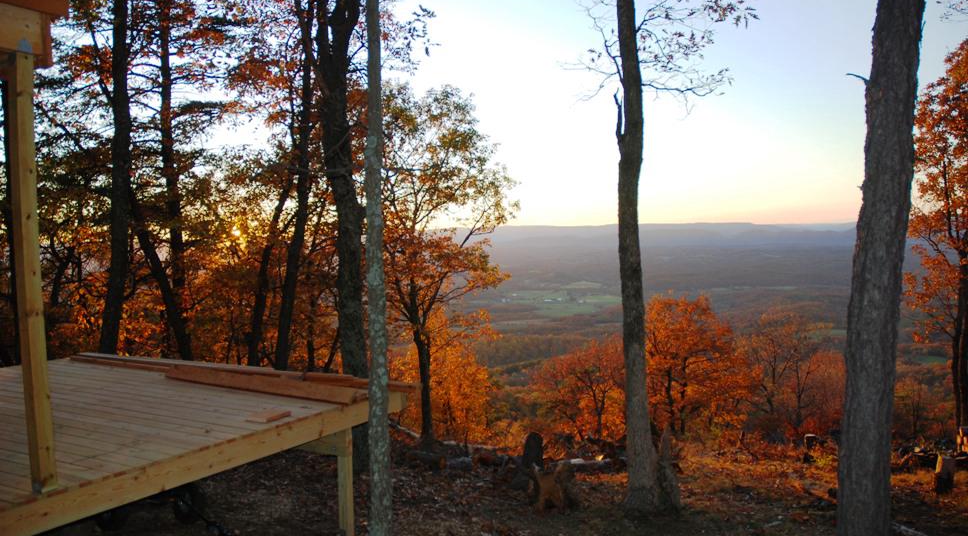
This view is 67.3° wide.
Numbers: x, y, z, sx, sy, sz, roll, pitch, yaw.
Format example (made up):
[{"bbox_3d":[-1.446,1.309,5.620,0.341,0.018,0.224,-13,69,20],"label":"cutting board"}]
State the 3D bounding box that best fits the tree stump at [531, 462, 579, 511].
[{"bbox_3d":[0.727,2.244,7.500,0.460,0.470,0.430,-1,3,0],"label":"tree stump"}]

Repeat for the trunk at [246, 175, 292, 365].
[{"bbox_3d":[-3.533,0.462,12.000,0.240,4.130,0.240,9,0,0],"label":"trunk"}]

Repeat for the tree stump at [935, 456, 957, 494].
[{"bbox_3d":[4.825,2.159,7.600,0.210,0.390,0.210,0,3,33],"label":"tree stump"}]

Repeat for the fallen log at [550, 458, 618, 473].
[{"bbox_3d":[1.257,2.445,9.000,0.880,0.170,0.170,-2,3,-5],"label":"fallen log"}]

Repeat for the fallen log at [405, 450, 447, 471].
[{"bbox_3d":[-0.724,2.396,9.000,0.530,0.180,0.180,0,3,28],"label":"fallen log"}]

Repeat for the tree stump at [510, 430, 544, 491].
[{"bbox_3d":[0.491,2.248,8.400,0.340,0.670,0.340,-1,2,0],"label":"tree stump"}]

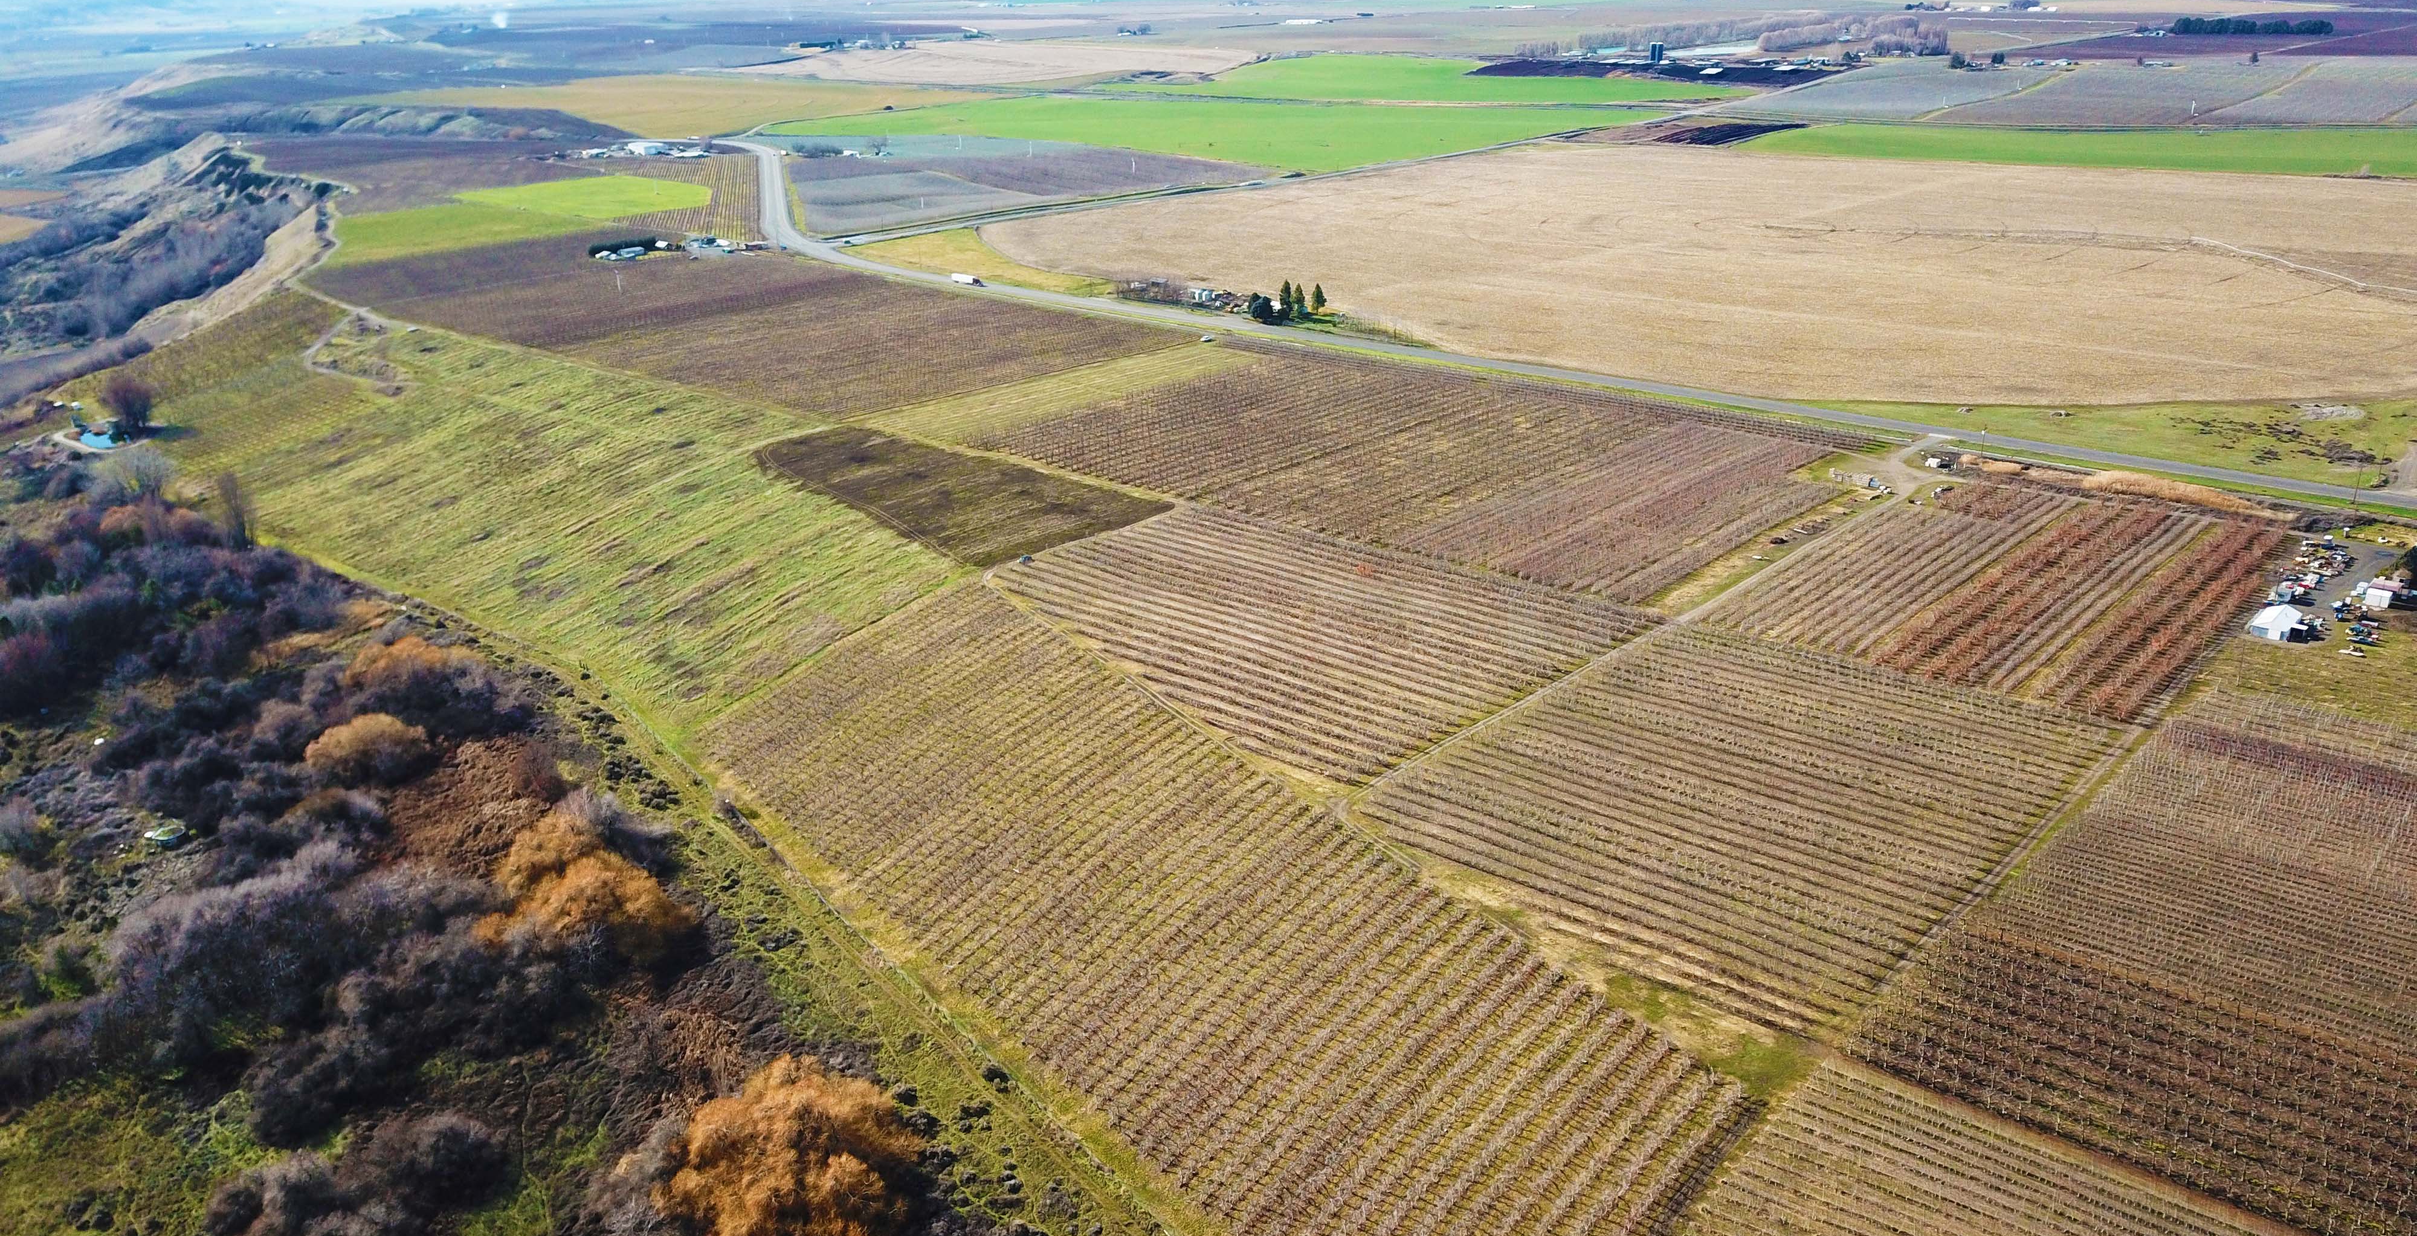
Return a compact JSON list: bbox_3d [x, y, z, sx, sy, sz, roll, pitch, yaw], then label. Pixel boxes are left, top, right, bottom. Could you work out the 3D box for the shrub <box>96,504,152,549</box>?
[{"bbox_3d":[-340.200,-29.330,568.010,14.600,13.000,13.900,-12,23,-30],"label":"shrub"}]

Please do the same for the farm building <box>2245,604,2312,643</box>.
[{"bbox_3d":[240.080,1.300,404.430,10.500,3.800,15.800,16,25,37],"label":"farm building"}]

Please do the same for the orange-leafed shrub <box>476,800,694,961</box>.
[{"bbox_3d":[-111.780,45.290,324.200,36.000,15.000,34.900,-8,21,-20],"label":"orange-leafed shrub"}]

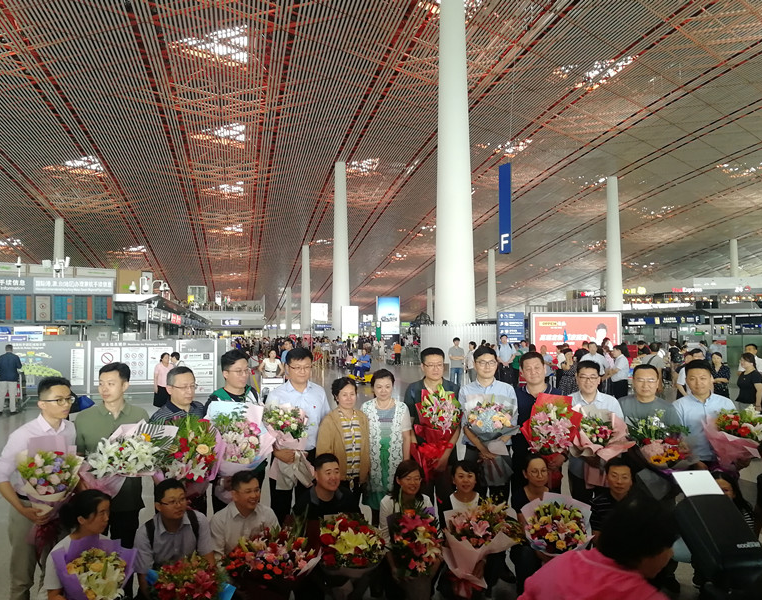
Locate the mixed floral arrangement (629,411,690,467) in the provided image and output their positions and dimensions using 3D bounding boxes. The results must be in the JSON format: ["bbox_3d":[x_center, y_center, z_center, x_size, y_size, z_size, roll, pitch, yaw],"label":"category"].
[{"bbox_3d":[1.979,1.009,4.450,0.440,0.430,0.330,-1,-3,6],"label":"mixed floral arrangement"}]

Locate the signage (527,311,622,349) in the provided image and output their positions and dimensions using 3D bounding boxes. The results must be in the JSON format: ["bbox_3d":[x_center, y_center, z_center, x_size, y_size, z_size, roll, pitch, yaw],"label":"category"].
[{"bbox_3d":[8.741,1.728,28.000,4.100,2.300,0.300,0,-3,-10],"label":"signage"}]

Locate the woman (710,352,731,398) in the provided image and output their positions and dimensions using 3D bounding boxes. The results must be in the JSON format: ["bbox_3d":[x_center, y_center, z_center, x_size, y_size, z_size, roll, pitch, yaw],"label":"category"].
[{"bbox_3d":[5.650,1.642,10.400,0.460,1.580,0.330,-3,-4,40],"label":"woman"}]

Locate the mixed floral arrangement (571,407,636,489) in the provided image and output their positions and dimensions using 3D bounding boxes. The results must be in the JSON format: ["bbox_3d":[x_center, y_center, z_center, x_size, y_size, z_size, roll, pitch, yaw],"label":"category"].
[{"bbox_3d":[1.413,0.941,3.980,0.400,0.470,0.300,-1,-3,14],"label":"mixed floral arrangement"}]

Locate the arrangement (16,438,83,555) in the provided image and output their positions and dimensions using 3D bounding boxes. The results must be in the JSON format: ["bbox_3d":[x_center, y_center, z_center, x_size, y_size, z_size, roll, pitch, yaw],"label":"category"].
[{"bbox_3d":[-1.636,0.960,3.080,0.310,0.530,0.270,1,6,-16],"label":"arrangement"}]

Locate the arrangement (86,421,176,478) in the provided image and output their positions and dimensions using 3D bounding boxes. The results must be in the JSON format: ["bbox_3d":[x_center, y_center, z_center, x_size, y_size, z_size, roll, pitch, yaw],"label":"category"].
[{"bbox_3d":[-1.477,0.882,3.680,0.480,0.310,0.300,1,-3,-20],"label":"arrangement"}]

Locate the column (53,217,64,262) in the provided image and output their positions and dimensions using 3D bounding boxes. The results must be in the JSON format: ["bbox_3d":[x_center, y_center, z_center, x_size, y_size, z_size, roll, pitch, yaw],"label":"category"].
[{"bbox_3d":[-48.612,-2.787,94.000,1.750,19.800,1.750,1,-3,-13],"label":"column"}]

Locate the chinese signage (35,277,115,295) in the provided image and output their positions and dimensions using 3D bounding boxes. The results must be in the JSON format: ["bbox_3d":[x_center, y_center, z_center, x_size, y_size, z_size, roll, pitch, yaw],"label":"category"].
[{"bbox_3d":[-11.081,-0.487,22.500,2.650,0.580,0.150,0,-3,-14],"label":"chinese signage"}]

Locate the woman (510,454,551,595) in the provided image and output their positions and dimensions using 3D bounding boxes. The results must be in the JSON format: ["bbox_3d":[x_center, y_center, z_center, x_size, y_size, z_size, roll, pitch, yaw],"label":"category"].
[{"bbox_3d":[1.051,1.635,4.300,0.460,1.080,0.600,0,-3,-3],"label":"woman"}]

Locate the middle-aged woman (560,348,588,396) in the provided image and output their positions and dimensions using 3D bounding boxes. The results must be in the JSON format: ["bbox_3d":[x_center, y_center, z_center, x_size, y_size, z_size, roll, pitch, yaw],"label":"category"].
[{"bbox_3d":[4.134,1.854,13.400,0.500,1.610,0.400,-2,-3,23],"label":"middle-aged woman"}]

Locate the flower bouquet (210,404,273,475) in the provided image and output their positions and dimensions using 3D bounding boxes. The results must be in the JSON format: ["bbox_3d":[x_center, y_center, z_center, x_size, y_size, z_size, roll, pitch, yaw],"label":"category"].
[{"bbox_3d":[-0.905,0.938,4.050,0.400,0.540,0.300,3,8,-9],"label":"flower bouquet"}]

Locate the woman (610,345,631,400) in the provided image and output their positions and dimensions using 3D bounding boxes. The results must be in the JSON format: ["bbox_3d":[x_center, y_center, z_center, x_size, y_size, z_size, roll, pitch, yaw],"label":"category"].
[{"bbox_3d":[5.066,1.805,13.200,0.460,1.670,0.480,0,-3,-3],"label":"woman"}]

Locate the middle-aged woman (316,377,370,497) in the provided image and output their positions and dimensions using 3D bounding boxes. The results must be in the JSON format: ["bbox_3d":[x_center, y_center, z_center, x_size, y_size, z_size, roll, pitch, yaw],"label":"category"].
[{"bbox_3d":[-0.271,1.361,4.558,0.430,1.589,0.280,1,-3,-18],"label":"middle-aged woman"}]

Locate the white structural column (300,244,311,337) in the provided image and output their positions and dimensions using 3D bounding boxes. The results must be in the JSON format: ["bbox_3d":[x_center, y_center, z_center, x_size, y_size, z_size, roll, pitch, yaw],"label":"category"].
[{"bbox_3d":[-14.277,-1.040,118.000,1.900,19.100,1.900,1,-3,-13],"label":"white structural column"}]

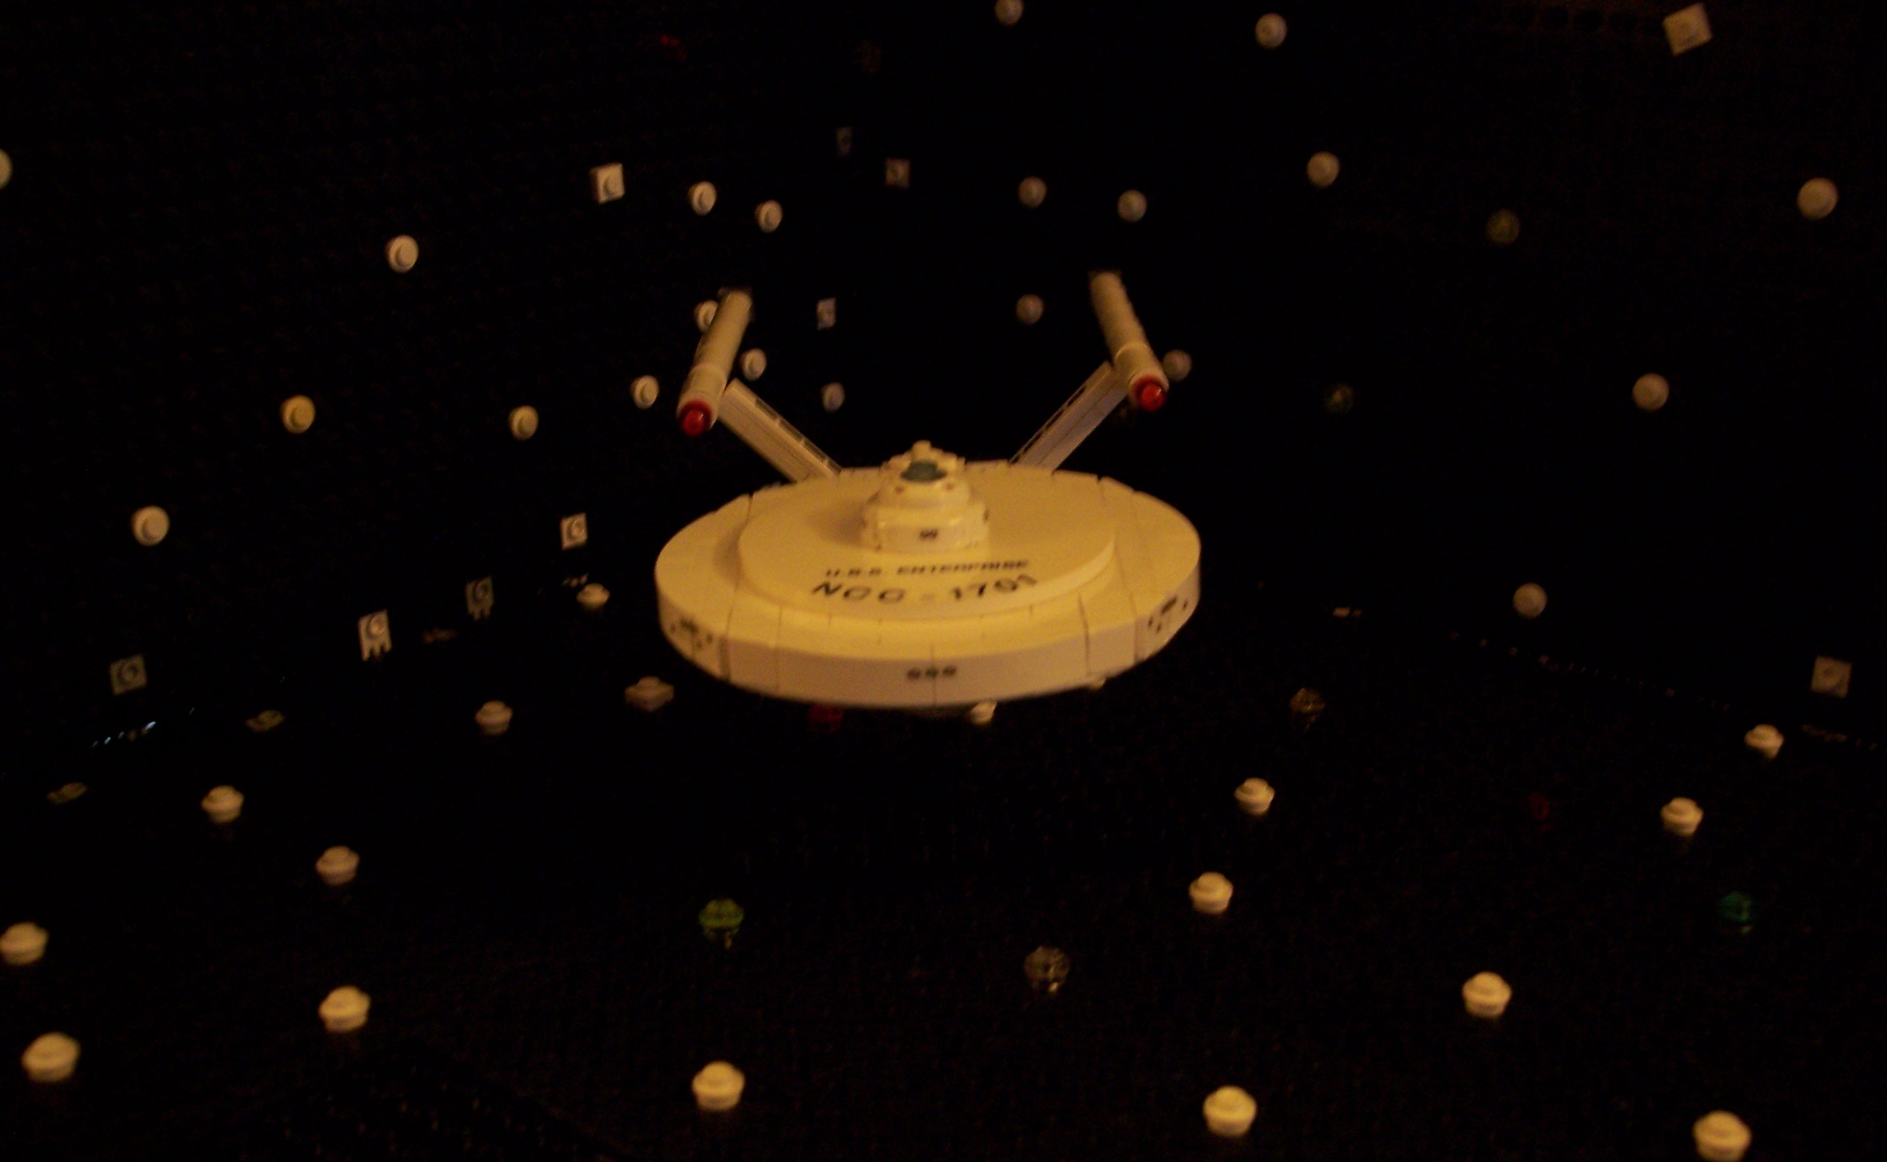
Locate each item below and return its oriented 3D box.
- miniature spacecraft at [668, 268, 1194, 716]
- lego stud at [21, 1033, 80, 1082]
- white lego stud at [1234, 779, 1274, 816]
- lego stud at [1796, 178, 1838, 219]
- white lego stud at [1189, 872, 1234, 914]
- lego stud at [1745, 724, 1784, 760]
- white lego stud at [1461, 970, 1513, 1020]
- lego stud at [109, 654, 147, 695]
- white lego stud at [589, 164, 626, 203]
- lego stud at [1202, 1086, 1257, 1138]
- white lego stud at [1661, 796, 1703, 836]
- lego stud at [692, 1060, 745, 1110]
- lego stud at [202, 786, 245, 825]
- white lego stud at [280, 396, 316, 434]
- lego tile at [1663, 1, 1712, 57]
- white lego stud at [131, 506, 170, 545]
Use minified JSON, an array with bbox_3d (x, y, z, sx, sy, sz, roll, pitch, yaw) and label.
[{"bbox_3d":[-0.003,-0.017,0.419,0.096,0.057,0.205,-3,22,0],"label":"miniature spacecraft"},{"bbox_3d":[-0.143,0.076,0.341,0.008,0.005,0.008,0,20,0],"label":"lego stud"},{"bbox_3d":[0.064,0.044,0.434,0.008,0.005,0.008,0,20,0],"label":"white lego stud"},{"bbox_3d":[0.185,-0.081,0.450,0.008,0.008,0.005,17,26,37],"label":"lego stud"},{"bbox_3d":[0.050,0.058,0.398,0.008,0.005,0.008,0,20,0],"label":"white lego stud"},{"bbox_3d":[0.178,0.035,0.460,0.008,0.005,0.008,16,25,37],"label":"lego stud"},{"bbox_3d":[0.092,0.070,0.361,0.008,0.005,0.008,0,20,0],"label":"white lego stud"},{"bbox_3d":[-0.176,0.020,0.459,0.005,0.008,0.008,16,25,37],"label":"lego stud"},{"bbox_3d":[-0.083,-0.100,0.534,0.005,0.008,0.008,16,25,37],"label":"white lego stud"},{"bbox_3d":[0.045,0.082,0.331,0.008,0.005,0.008,0,20,0],"label":"lego stud"},{"bbox_3d":[0.148,0.047,0.425,0.008,0.005,0.008,0,20,0],"label":"white lego stud"},{"bbox_3d":[-0.036,0.080,0.337,0.008,0.005,0.008,0,20,0],"label":"lego stud"},{"bbox_3d":[-0.147,0.045,0.433,0.008,0.005,0.008,0,20,0],"label":"lego stud"},{"bbox_3d":[-0.145,-0.037,0.478,0.005,0.008,0.008,16,25,37],"label":"white lego stud"},{"bbox_3d":[0.160,-0.119,0.458,0.008,0.008,0.005,-21,1,44],"label":"lego tile"},{"bbox_3d":[-0.172,-0.012,0.462,0.005,0.008,0.008,17,26,37],"label":"white lego stud"}]

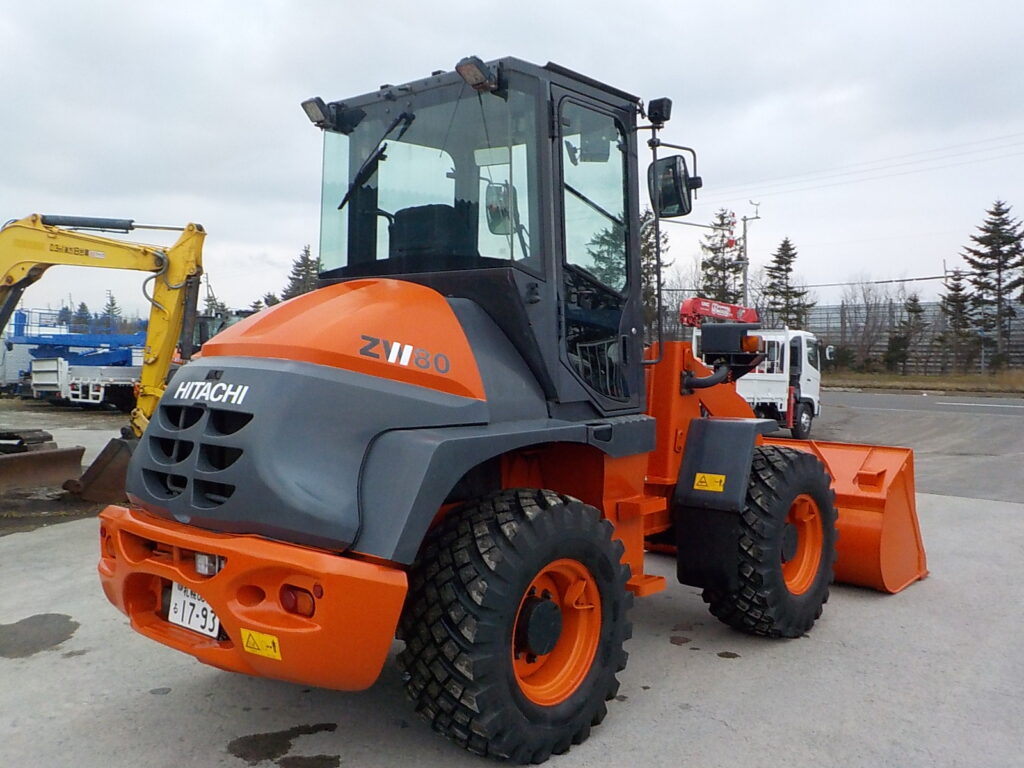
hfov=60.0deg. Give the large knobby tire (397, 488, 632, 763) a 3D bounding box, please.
[{"bbox_3d":[0.049,0.947,3.521,0.400,1.060,1.060,1,2,40],"label":"large knobby tire"}]

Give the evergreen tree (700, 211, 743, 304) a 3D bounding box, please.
[{"bbox_3d":[14.111,-5.771,60.136,3.800,12.190,3.800,0,1,0],"label":"evergreen tree"}]

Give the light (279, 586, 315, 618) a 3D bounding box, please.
[{"bbox_3d":[-0.642,0.658,2.705,0.122,0.088,0.050,1,2,29],"label":"light"}]

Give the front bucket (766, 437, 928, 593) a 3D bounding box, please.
[{"bbox_3d":[2.025,0.926,6.891,2.040,0.970,0.960,1,2,43],"label":"front bucket"}]

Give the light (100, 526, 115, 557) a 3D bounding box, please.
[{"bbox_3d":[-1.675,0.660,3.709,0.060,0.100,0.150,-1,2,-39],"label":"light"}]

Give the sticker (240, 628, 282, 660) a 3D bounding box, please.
[{"bbox_3d":[-0.784,0.815,2.775,0.158,0.080,0.003,1,14,30],"label":"sticker"}]

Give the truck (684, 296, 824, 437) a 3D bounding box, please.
[{"bbox_3d":[3.881,-0.294,17.870,2.200,2.950,7.400,1,2,37],"label":"truck"}]

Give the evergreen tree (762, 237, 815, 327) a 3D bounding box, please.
[{"bbox_3d":[18.581,-4.805,60.115,3.700,10.340,3.700,0,1,0],"label":"evergreen tree"}]

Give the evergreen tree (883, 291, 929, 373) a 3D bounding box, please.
[{"bbox_3d":[25.337,-3.243,57.000,2.800,5.300,2.800,0,2,24],"label":"evergreen tree"}]

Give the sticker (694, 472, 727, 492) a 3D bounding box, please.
[{"bbox_3d":[1.073,0.535,4.810,0.180,0.090,0.004,2,-15,43],"label":"sticker"}]

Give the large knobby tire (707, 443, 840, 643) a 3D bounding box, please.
[{"bbox_3d":[1.440,0.866,4.915,0.385,1.040,1.040,1,2,43],"label":"large knobby tire"}]

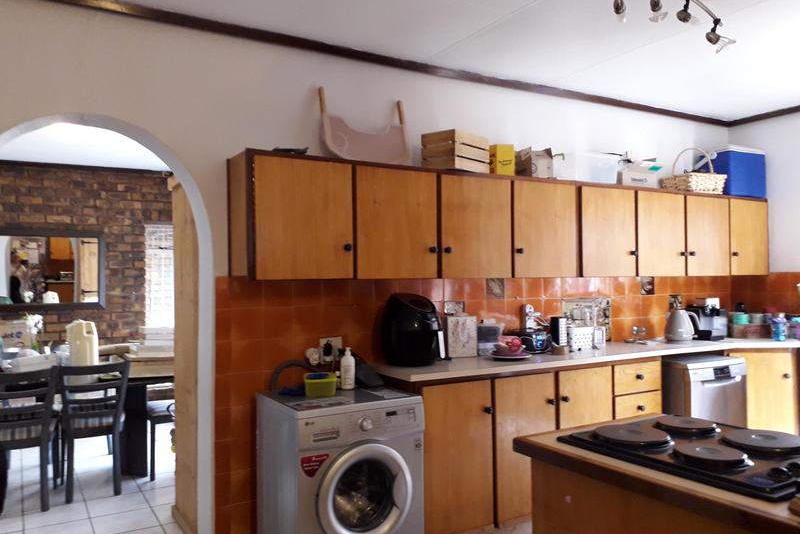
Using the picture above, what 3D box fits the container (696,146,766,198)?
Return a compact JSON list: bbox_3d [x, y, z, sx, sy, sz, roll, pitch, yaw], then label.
[{"bbox_3d":[2.579,-0.709,4.891,0.450,0.370,0.285,0,-2,-31],"label":"container"}]

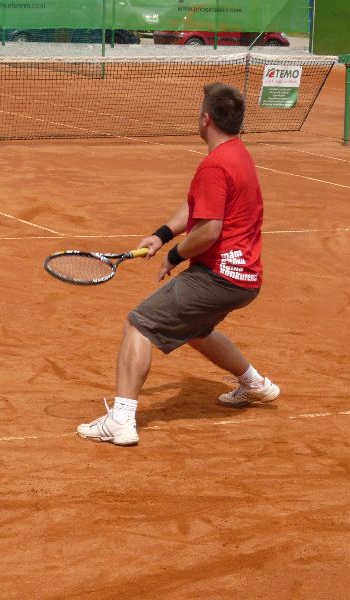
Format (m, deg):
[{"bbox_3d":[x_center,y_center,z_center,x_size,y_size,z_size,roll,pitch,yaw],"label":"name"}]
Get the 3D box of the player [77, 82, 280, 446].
[{"bbox_3d":[0.070,-0.205,8.170,0.720,1.480,1.120,7,11,26],"label":"player"}]

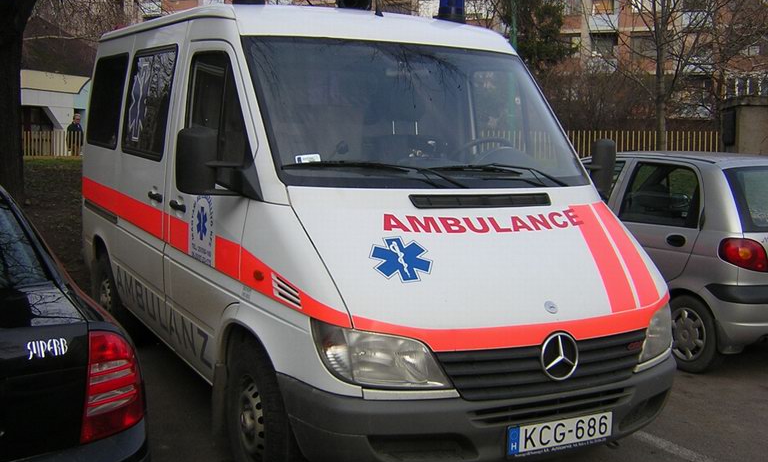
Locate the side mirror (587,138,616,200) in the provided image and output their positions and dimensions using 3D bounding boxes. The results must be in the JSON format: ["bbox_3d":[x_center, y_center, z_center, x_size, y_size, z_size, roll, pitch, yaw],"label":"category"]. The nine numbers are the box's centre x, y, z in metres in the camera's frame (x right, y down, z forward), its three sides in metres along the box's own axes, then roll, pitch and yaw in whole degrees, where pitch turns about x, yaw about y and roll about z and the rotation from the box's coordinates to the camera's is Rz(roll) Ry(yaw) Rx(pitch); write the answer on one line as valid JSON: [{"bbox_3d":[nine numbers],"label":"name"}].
[{"bbox_3d":[1.227,-0.364,4.514,0.233,0.314,0.132,-4,9,-40],"label":"side mirror"}]

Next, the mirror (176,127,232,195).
[{"bbox_3d":[-0.779,-0.298,3.461,0.233,0.314,0.132,0,7,-16],"label":"mirror"}]

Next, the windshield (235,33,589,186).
[{"bbox_3d":[0.201,-0.585,4.016,1.700,0.921,0.152,-2,-33,-28],"label":"windshield"}]

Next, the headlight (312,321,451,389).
[{"bbox_3d":[-0.006,0.458,3.004,0.455,0.233,0.314,0,7,-18],"label":"headlight"}]

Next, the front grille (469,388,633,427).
[{"bbox_3d":[0.688,0.689,3.166,0.810,0.076,0.081,-2,8,-28],"label":"front grille"}]

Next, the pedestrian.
[{"bbox_3d":[-9.474,-2.754,24.587,0.520,1.740,0.320,0,6,-18],"label":"pedestrian"}]

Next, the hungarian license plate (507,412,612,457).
[{"bbox_3d":[0.704,0.798,3.165,0.531,0.119,0.020,-2,8,-28],"label":"hungarian license plate"}]

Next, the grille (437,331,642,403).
[{"bbox_3d":[0.674,0.528,3.183,1.063,0.233,0.132,-2,8,-28],"label":"grille"}]

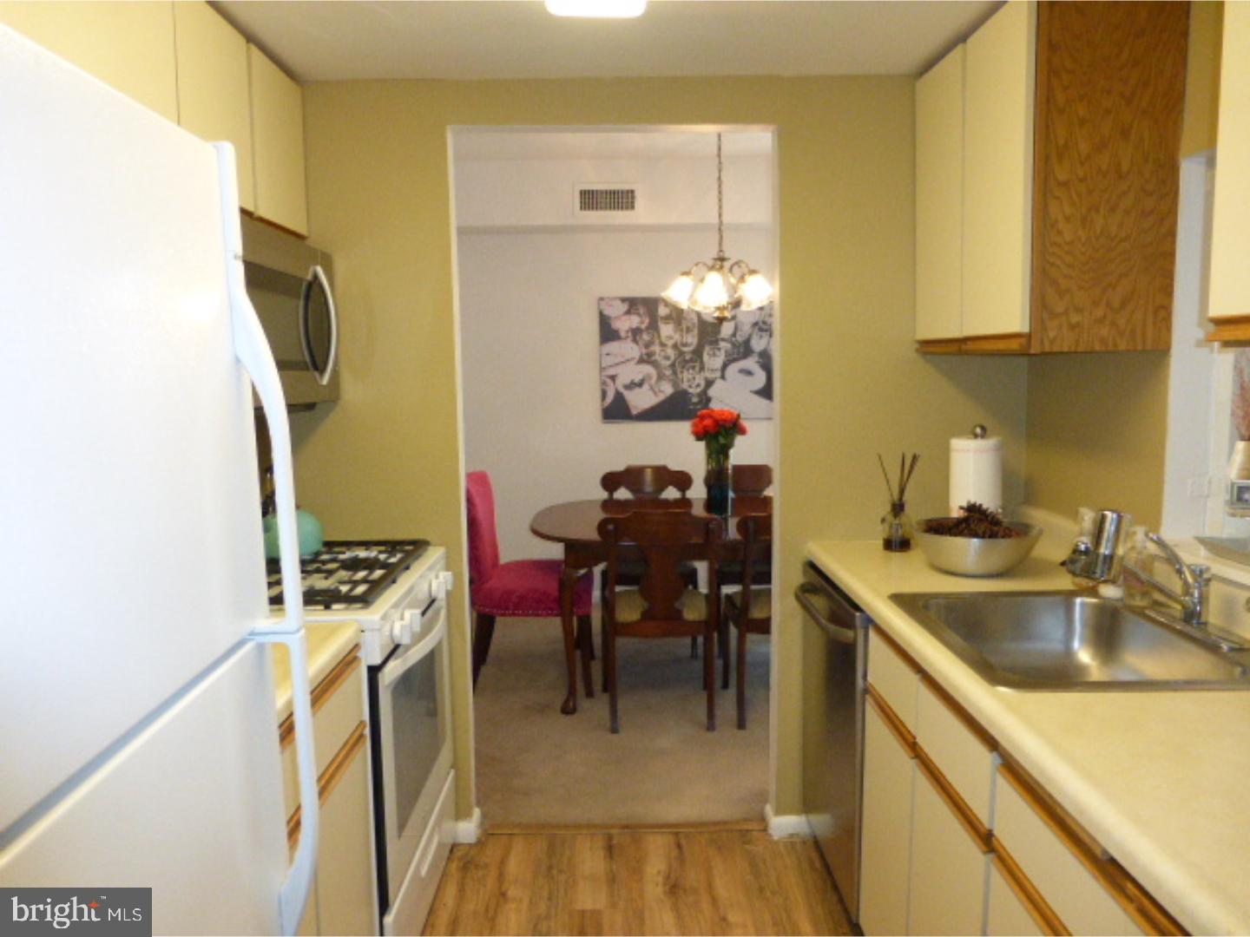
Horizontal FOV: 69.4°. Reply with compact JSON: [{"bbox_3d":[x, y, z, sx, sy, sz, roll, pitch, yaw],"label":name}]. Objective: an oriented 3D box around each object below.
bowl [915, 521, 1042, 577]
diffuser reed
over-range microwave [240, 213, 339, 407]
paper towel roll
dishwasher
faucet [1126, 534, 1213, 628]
[{"bbox_3d":[0.873,0.199,2.239,0.291,0.106,0.291,-1,6,0],"label":"bowl"},{"bbox_3d":[0.755,0.090,2.498,0.115,0.268,0.100,-1,6,-1],"label":"diffuser reed"},{"bbox_3d":[-0.987,-0.367,2.167,0.405,0.430,0.755,-1,6,-1],"label":"over-range microwave"},{"bbox_3d":[0.955,0.060,2.462,0.139,0.330,0.139,-1,6,0],"label":"paper towel roll"},{"bbox_3d":[0.795,0.685,2.354,0.620,0.800,0.605,-1,6,-1],"label":"dishwasher"},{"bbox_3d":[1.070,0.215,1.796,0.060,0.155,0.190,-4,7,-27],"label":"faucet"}]

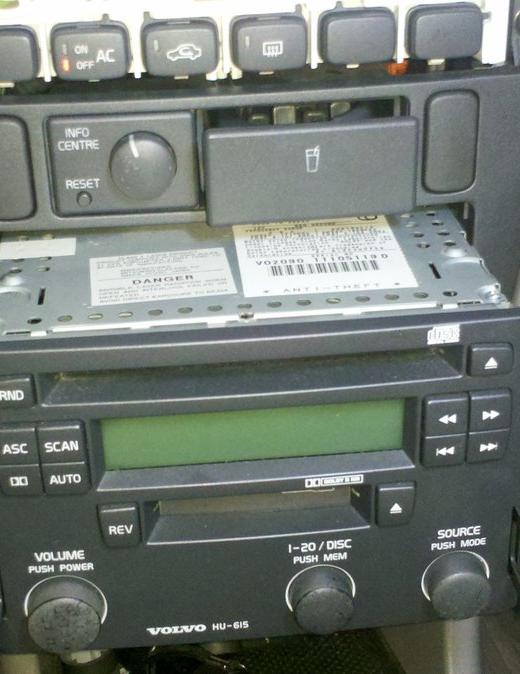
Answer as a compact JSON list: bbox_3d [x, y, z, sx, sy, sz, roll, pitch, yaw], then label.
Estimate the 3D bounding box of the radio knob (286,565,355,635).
[{"bbox_3d":[0.022,0.093,0.337,0.022,0.022,0.012,-3,22,-5],"label":"radio knob"}]

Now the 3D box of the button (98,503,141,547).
[{"bbox_3d":[-0.047,0.063,0.322,0.014,0.014,0.004,-4,18,-4],"label":"button"}]

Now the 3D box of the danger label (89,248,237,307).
[{"bbox_3d":[-0.035,-0.022,0.342,0.050,0.001,0.034,-5,34,-8],"label":"danger label"}]

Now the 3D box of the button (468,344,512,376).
[{"bbox_3d":[0.076,0.007,0.315,0.014,0.010,0.004,-4,18,-4],"label":"button"}]

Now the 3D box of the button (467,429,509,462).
[{"bbox_3d":[0.078,0.037,0.328,0.015,0.011,0.004,-5,22,-9],"label":"button"}]

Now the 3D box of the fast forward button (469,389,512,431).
[{"bbox_3d":[0.077,0.025,0.324,0.014,0.013,0.004,-5,22,-9],"label":"fast forward button"}]

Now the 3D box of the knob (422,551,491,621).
[{"bbox_3d":[0.070,0.088,0.336,0.022,0.022,0.011,-4,18,-4],"label":"knob"}]

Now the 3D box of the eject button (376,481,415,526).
[{"bbox_3d":[0.047,0.058,0.328,0.013,0.015,0.004,-4,18,-4],"label":"eject button"}]

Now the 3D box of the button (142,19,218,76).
[{"bbox_3d":[-0.030,-0.108,0.357,0.028,0.019,0.009,-3,28,-4],"label":"button"}]

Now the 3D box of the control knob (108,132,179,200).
[{"bbox_3d":[-0.042,-0.060,0.340,0.024,0.024,0.013,-4,22,-4],"label":"control knob"}]

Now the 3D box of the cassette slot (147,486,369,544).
[{"bbox_3d":[-0.001,0.059,0.332,0.077,0.015,0.012,-4,18,-4],"label":"cassette slot"}]

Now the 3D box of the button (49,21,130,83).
[{"bbox_3d":[-0.063,-0.106,0.355,0.029,0.019,0.009,-2,28,-2],"label":"button"}]

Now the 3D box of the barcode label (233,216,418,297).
[{"bbox_3d":[0.022,-0.033,0.357,0.061,0.001,0.061,-4,34,-6],"label":"barcode label"}]

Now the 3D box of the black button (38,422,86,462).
[{"bbox_3d":[-0.064,0.034,0.311,0.015,0.012,0.004,-4,18,-4],"label":"black button"}]

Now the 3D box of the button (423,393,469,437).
[{"bbox_3d":[0.062,0.026,0.321,0.014,0.013,0.004,-5,22,-8],"label":"button"}]

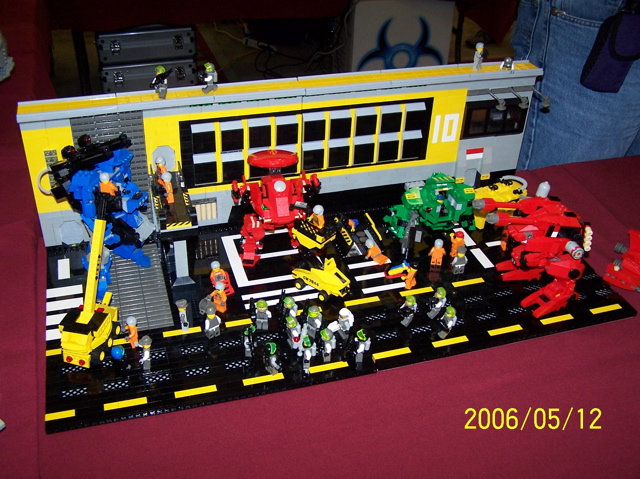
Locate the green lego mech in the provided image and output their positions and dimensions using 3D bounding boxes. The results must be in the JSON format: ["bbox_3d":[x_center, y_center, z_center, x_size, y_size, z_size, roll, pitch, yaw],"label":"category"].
[{"bbox_3d":[0.171,-0.044,1.061,0.150,0.090,0.108,-3,35,-9],"label":"green lego mech"}]

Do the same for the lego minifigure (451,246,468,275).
[{"bbox_3d":[0.198,0.030,0.996,0.026,0.042,0.015,14,36,16],"label":"lego minifigure"}]

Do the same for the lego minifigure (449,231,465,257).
[{"bbox_3d":[0.199,0.009,1.022,0.024,0.040,0.015,-11,37,-19],"label":"lego minifigure"}]

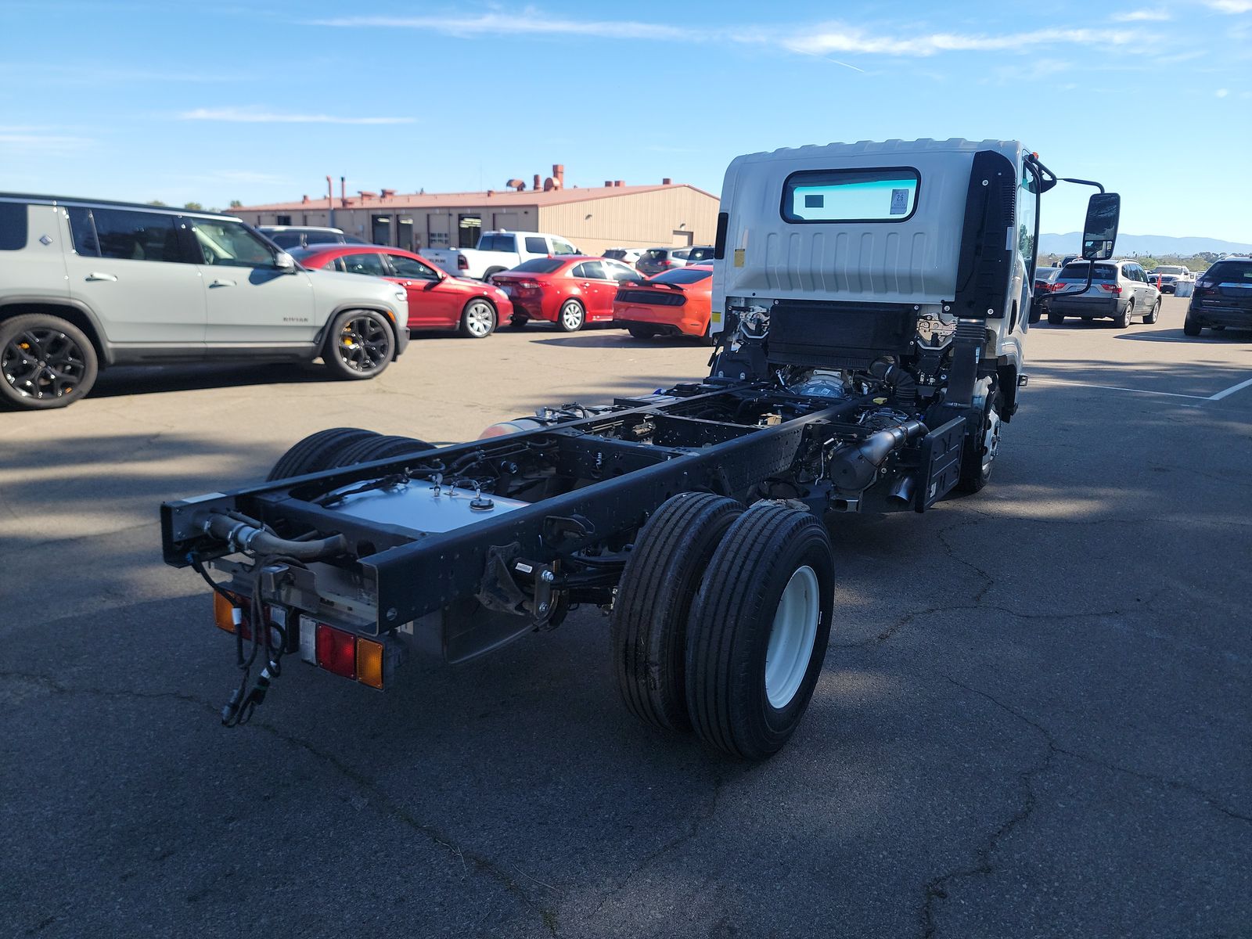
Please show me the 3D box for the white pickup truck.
[{"bbox_3d":[-2.944,-5.840,25.087,2.060,1.960,5.900,14,18,42],"label":"white pickup truck"}]

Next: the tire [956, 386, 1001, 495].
[{"bbox_3d":[2.336,-0.209,5.953,0.210,0.770,0.770,10,16,30],"label":"tire"}]

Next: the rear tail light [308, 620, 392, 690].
[{"bbox_3d":[-0.702,0.468,2.254,0.285,0.125,0.070,10,14,30],"label":"rear tail light"}]

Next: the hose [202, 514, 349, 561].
[{"bbox_3d":[-0.973,0.177,2.381,0.430,0.060,0.170,10,14,30],"label":"hose"}]

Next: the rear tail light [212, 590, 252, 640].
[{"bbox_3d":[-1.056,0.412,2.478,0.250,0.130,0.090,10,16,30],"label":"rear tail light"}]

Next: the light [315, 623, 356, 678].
[{"bbox_3d":[-0.733,0.467,2.271,0.152,0.120,0.060,10,14,30],"label":"light"}]

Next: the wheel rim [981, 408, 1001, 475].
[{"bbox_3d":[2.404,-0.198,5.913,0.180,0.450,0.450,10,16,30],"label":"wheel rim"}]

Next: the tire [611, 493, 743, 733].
[{"bbox_3d":[0.230,0.467,2.847,0.210,0.770,0.770,10,16,30],"label":"tire"}]

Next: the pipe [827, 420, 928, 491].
[{"bbox_3d":[1.412,-0.124,4.779,0.250,0.260,1.200,10,16,30],"label":"pipe"}]

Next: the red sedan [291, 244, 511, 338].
[{"bbox_3d":[-4.090,-2.890,14.150,1.843,1.482,4.870,15,18,42],"label":"red sedan"}]

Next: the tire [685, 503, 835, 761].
[{"bbox_3d":[0.441,0.502,2.722,0.210,0.770,0.770,10,16,30],"label":"tire"}]

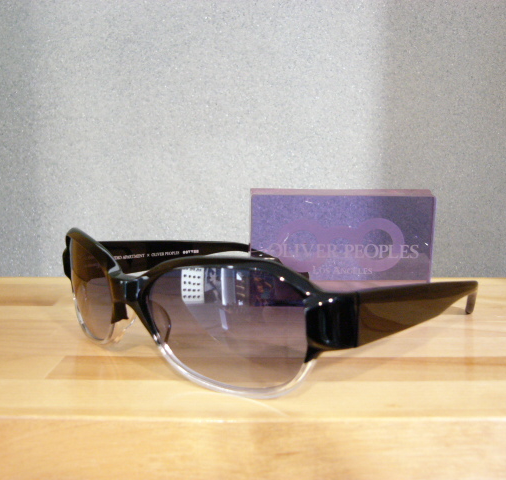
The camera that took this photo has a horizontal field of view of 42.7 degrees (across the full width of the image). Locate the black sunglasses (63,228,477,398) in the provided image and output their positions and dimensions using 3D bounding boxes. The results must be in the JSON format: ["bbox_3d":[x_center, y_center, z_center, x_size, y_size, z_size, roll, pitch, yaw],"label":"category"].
[{"bbox_3d":[0.011,0.016,0.281,0.142,0.049,0.162,8,12,40],"label":"black sunglasses"}]

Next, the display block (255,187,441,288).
[{"bbox_3d":[0.044,0.004,0.325,0.089,0.057,0.014,1,15,3],"label":"display block"}]

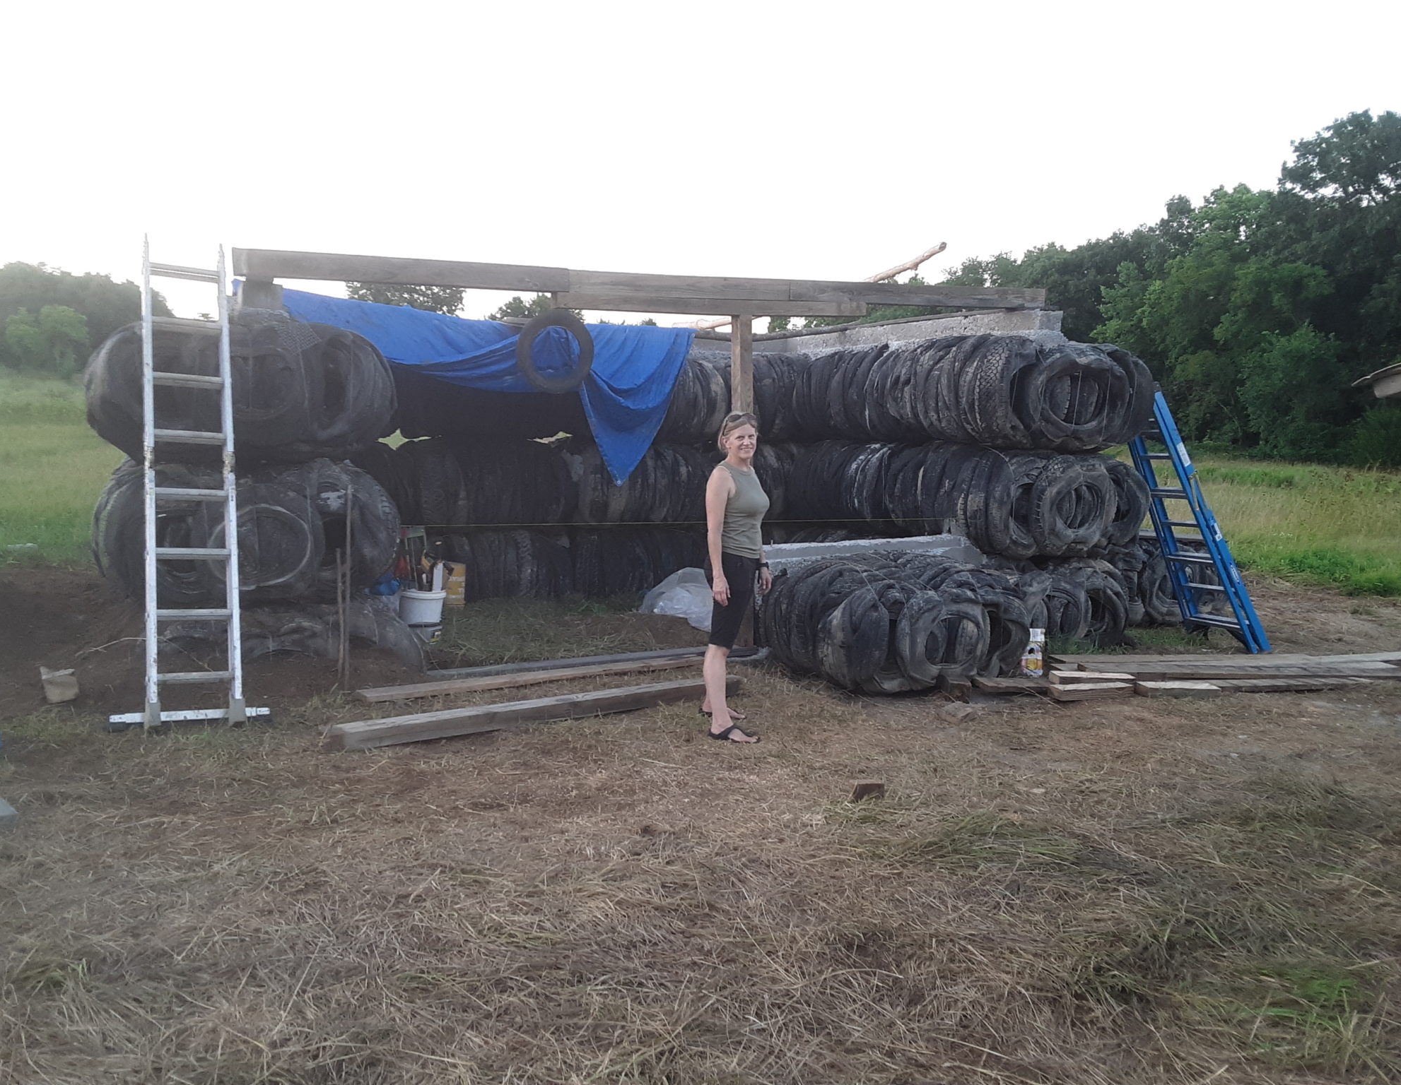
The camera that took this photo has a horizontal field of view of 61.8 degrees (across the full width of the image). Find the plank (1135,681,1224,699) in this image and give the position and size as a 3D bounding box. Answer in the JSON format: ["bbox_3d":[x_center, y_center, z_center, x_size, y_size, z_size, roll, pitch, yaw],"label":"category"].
[{"bbox_3d":[3.142,0.977,7.702,0.547,0.055,0.140,2,5,-15],"label":"plank"}]

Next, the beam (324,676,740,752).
[{"bbox_3d":[-0.731,0.872,6.115,2.414,0.090,0.140,-2,5,-41],"label":"beam"}]

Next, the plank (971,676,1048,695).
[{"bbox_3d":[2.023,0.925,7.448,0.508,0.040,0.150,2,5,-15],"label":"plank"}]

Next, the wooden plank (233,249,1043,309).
[{"bbox_3d":[0.135,-1.673,7.625,6.045,0.150,0.100,-6,8,-33],"label":"wooden plank"}]

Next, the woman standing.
[{"bbox_3d":[0.174,0.171,6.042,0.310,1.680,0.450,3,7,32],"label":"woman standing"}]

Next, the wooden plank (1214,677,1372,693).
[{"bbox_3d":[3.877,0.987,8.049,1.593,0.040,0.150,1,5,-21],"label":"wooden plank"}]

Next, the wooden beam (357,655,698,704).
[{"bbox_3d":[-0.870,0.797,6.928,2.394,0.038,0.150,-1,5,-40],"label":"wooden beam"}]

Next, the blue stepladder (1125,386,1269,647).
[{"bbox_3d":[3.922,-0.152,9.431,0.200,2.280,0.550,-31,17,-20],"label":"blue stepladder"}]

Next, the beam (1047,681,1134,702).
[{"bbox_3d":[2.490,0.950,7.506,0.637,0.055,0.140,1,5,-28],"label":"beam"}]

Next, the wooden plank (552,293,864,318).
[{"bbox_3d":[0.118,-1.532,7.605,2.394,0.097,0.090,-6,8,-33],"label":"wooden plank"}]

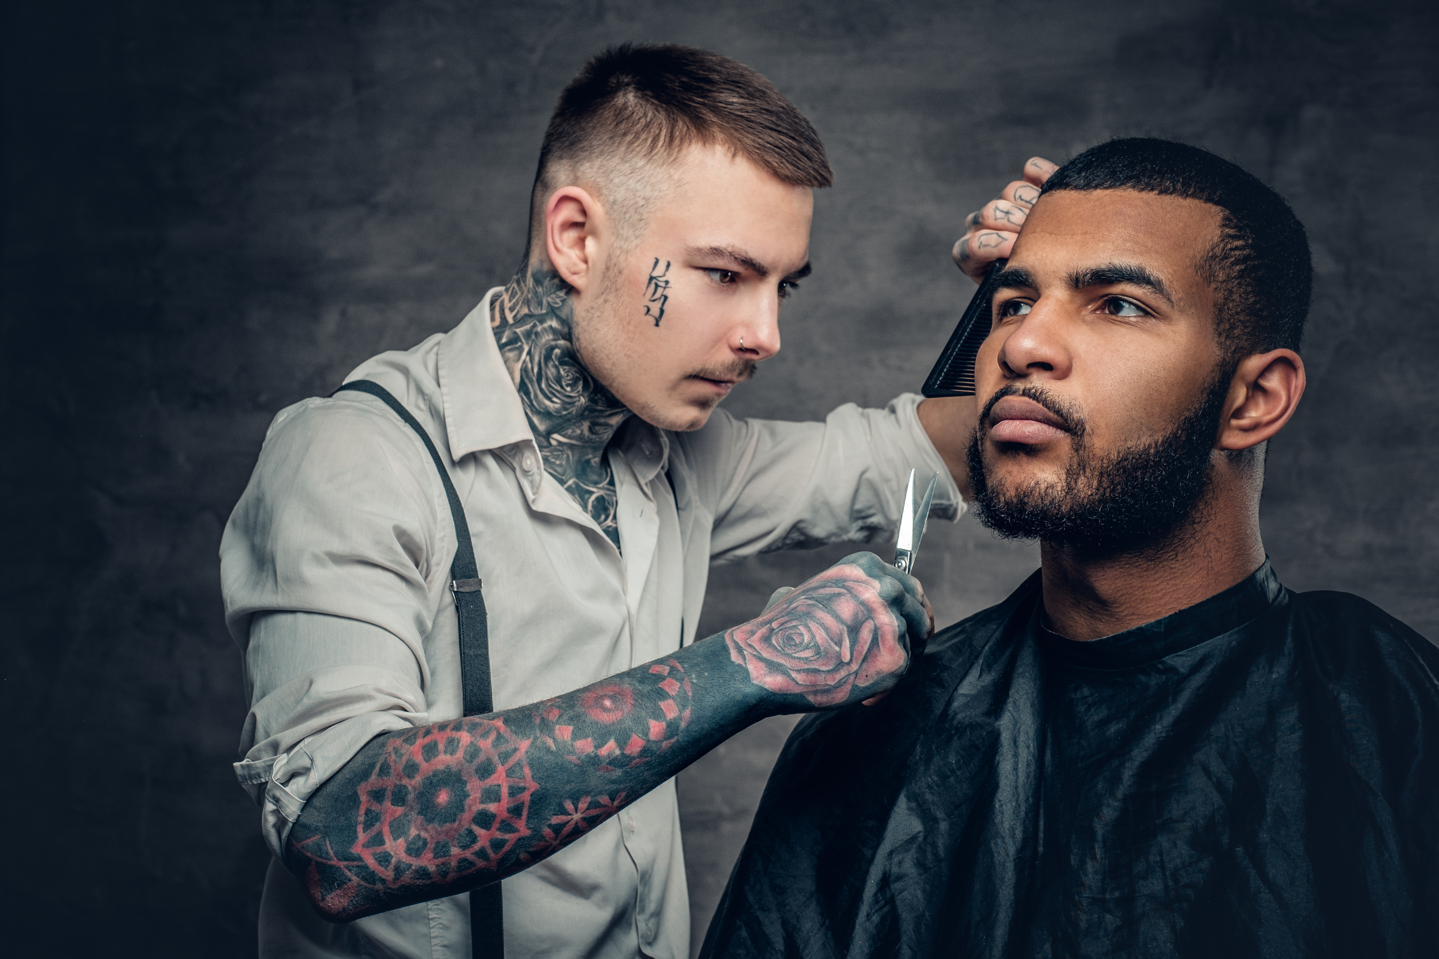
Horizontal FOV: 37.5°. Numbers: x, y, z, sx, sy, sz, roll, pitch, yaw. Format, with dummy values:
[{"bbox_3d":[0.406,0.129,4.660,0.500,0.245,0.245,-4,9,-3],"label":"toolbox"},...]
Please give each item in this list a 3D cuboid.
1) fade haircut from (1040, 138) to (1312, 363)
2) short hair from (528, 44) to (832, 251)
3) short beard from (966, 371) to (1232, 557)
[{"bbox_3d":[0.245,-0.116,1.212,0.166,0.155,0.202,4,-7,40],"label":"fade haircut"},{"bbox_3d":[-0.020,-0.202,1.382,0.216,0.171,0.162,32,16,30],"label":"short hair"},{"bbox_3d":[0.189,-0.015,1.154,0.148,0.115,0.110,4,-7,40],"label":"short beard"}]

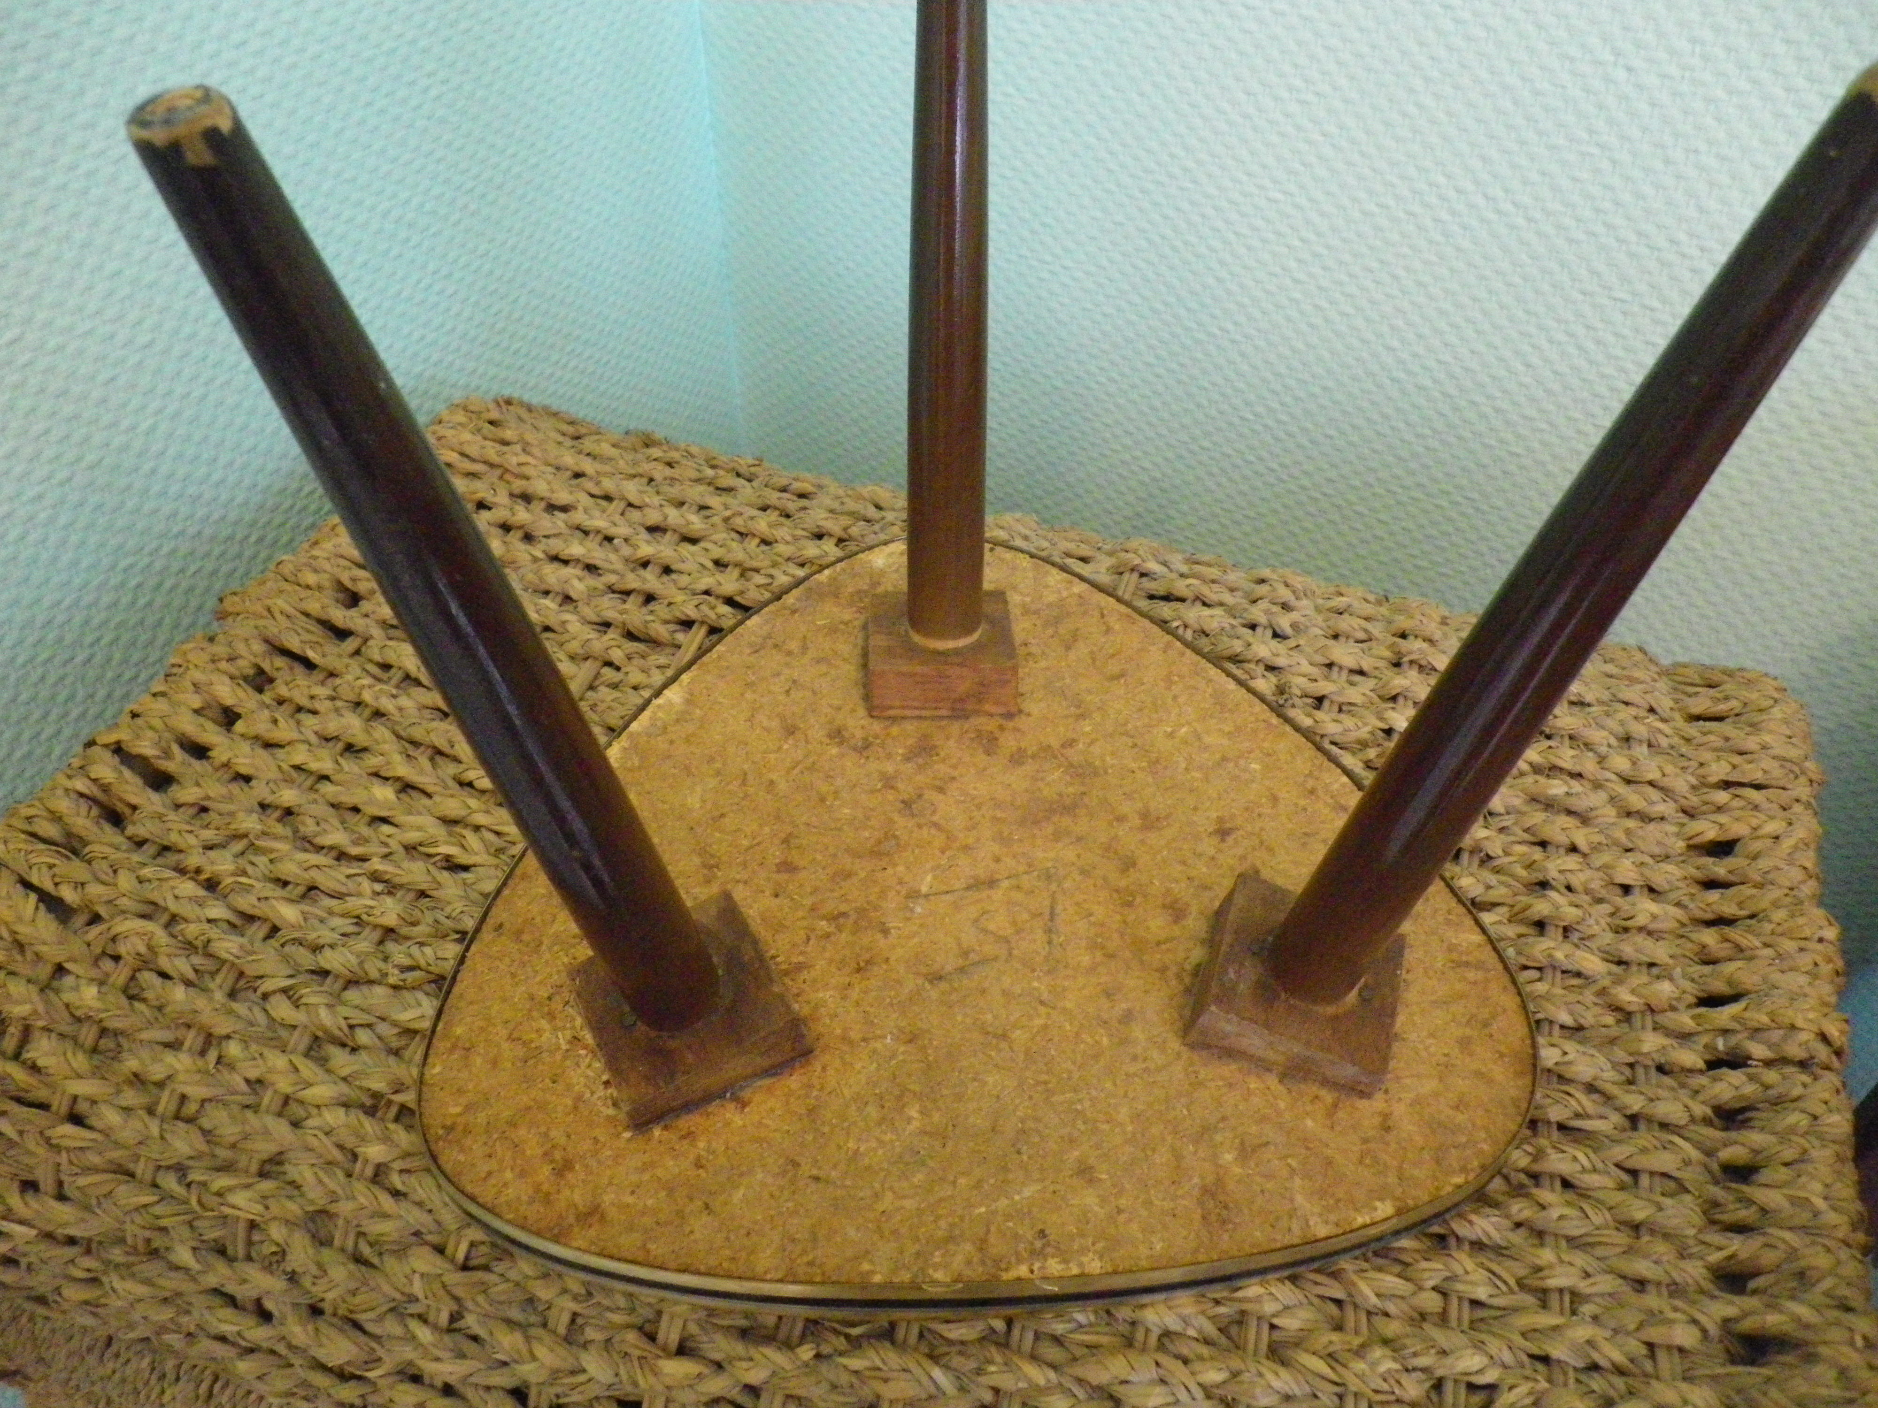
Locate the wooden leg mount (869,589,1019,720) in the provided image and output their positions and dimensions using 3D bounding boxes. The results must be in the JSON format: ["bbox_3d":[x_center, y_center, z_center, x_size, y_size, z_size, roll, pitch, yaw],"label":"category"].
[{"bbox_3d":[0.001,-0.024,0.589,0.055,0.022,0.056,-1,45,-2],"label":"wooden leg mount"}]

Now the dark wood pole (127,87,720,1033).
[{"bbox_3d":[-0.105,-0.005,0.360,0.030,0.288,0.030,-28,50,-13],"label":"dark wood pole"}]

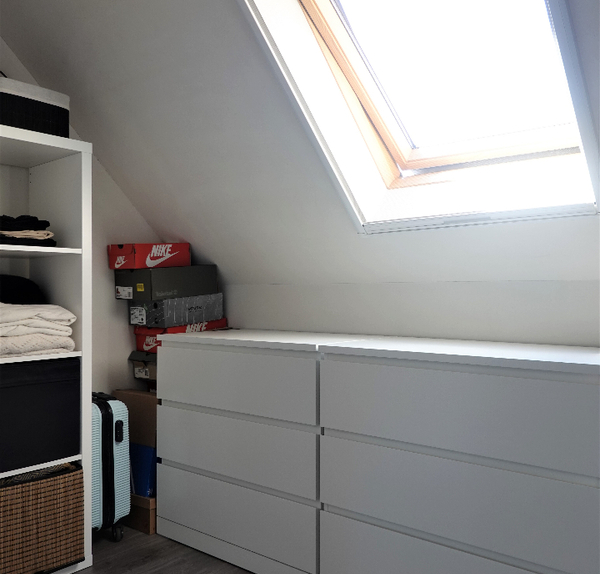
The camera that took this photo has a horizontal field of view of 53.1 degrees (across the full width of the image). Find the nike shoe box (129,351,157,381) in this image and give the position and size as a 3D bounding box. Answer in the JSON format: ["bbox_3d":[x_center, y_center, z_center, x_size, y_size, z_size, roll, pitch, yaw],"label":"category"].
[{"bbox_3d":[-0.517,0.323,2.614,0.212,0.116,0.335,0,3,40],"label":"nike shoe box"}]

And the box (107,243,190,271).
[{"bbox_3d":[-0.656,-0.135,2.637,0.181,0.103,0.301,0,4,38],"label":"box"}]

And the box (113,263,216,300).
[{"bbox_3d":[-0.585,-0.021,2.654,0.265,0.129,0.354,0,4,41],"label":"box"}]

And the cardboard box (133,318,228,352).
[{"bbox_3d":[-0.511,0.209,2.616,0.210,0.111,0.338,0,4,39],"label":"cardboard box"}]

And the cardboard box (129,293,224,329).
[{"bbox_3d":[-0.540,0.099,2.645,0.227,0.111,0.345,0,4,36],"label":"cardboard box"}]

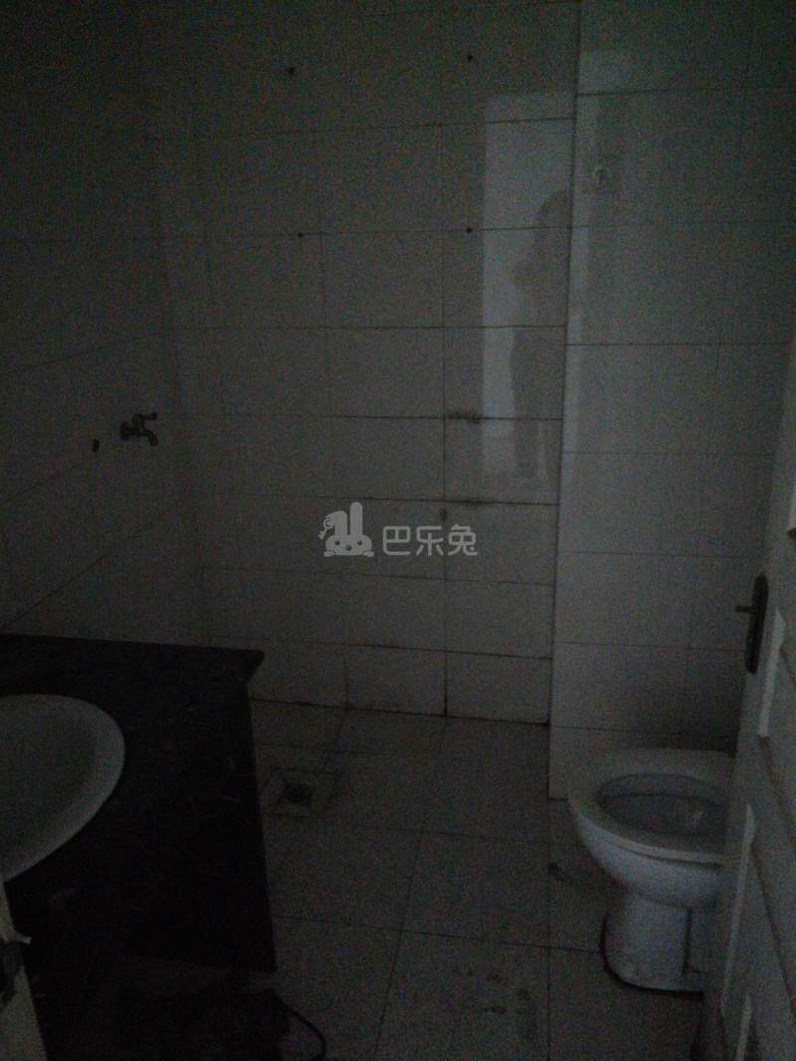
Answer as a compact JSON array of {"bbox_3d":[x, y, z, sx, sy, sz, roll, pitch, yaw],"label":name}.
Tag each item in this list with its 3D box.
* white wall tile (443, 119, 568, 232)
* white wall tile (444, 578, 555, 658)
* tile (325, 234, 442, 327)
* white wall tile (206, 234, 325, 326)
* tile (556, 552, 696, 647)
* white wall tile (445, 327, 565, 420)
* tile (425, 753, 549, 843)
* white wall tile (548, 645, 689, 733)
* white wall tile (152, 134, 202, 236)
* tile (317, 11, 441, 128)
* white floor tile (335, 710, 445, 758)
[{"bbox_3d":[0.275,-0.910,2.128,0.324,0.250,0.010,2,21,10],"label":"white wall tile"},{"bbox_3d":[0.312,0.270,2.551,0.330,0.251,0.010,2,20,9],"label":"white wall tile"},{"bbox_3d":[-0.041,-0.684,2.270,0.329,0.250,0.010,2,21,10],"label":"tile"},{"bbox_3d":[-0.368,-0.699,2.336,0.330,0.251,0.012,2,21,10],"label":"white wall tile"},{"bbox_3d":[0.562,0.174,2.067,0.329,0.250,0.010,2,21,10],"label":"tile"},{"bbox_3d":[0.289,-0.438,2.302,0.324,0.250,0.010,2,21,10],"label":"white wall tile"},{"bbox_3d":[0.257,0.750,2.324,0.330,0.010,0.330,2,20,10],"label":"tile"},{"bbox_3d":[0.565,0.409,2.143,0.330,0.251,0.010,2,20,9],"label":"white wall tile"},{"bbox_3d":[-0.597,-0.940,2.279,0.124,0.250,0.010,2,20,10],"label":"white wall tile"},{"bbox_3d":[-0.055,-1.158,2.100,0.330,0.250,0.010,2,20,10],"label":"tile"},{"bbox_3d":[-0.025,0.640,2.615,0.330,0.010,0.237,2,20,9],"label":"white floor tile"}]

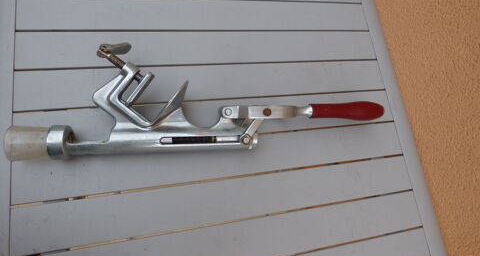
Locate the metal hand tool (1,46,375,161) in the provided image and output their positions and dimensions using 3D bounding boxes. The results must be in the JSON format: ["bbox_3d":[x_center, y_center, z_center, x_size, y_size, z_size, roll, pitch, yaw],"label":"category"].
[{"bbox_3d":[-0.021,-0.041,0.375,0.505,0.057,0.144,-2,77,-14],"label":"metal hand tool"}]

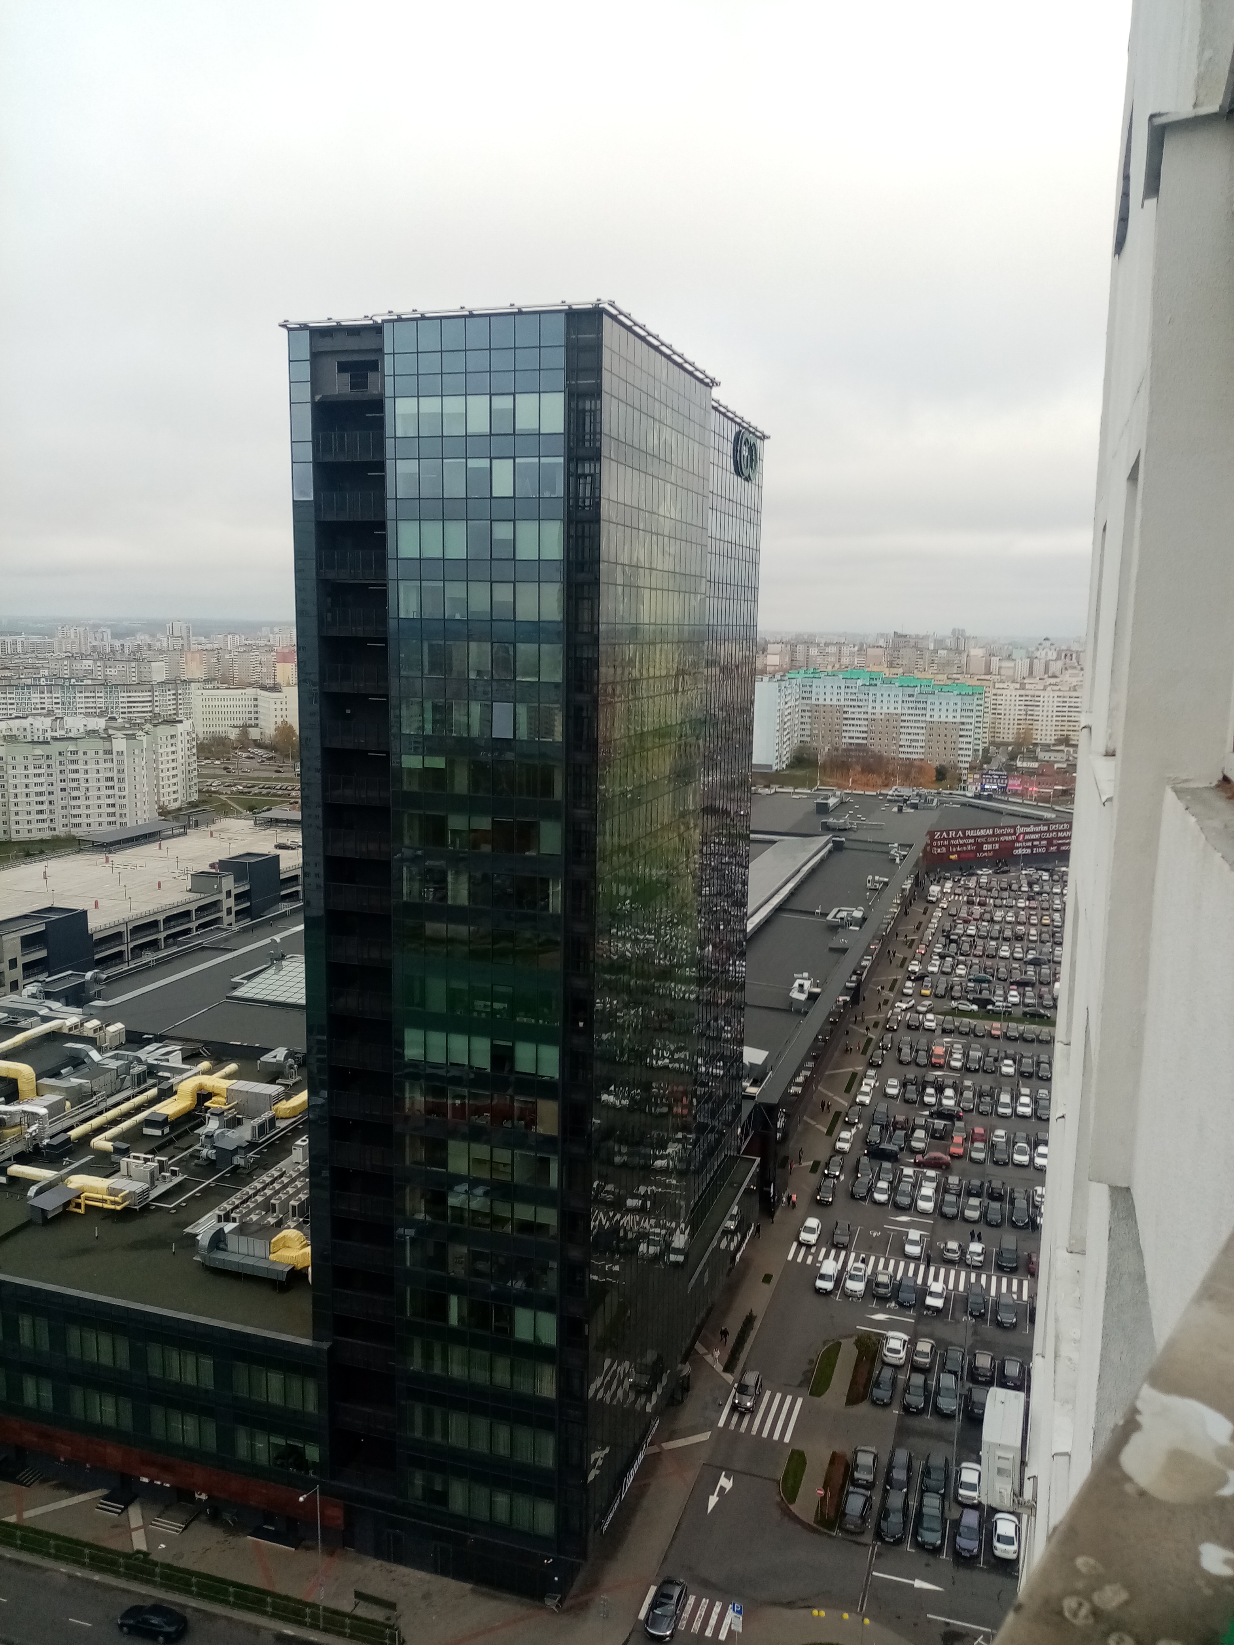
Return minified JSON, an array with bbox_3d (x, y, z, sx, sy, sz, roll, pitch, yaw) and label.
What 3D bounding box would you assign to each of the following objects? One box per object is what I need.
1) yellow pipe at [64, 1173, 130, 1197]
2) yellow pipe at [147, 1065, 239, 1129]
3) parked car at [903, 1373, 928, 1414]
[{"bbox_3d":[-44.038,30.670,104.107,5.100,1.200,1.900,4,10,18],"label":"yellow pipe"},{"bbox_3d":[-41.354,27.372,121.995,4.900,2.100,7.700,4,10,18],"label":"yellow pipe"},{"bbox_3d":[25.312,48.145,104.623,1.820,1.500,4.500,4,10,18],"label":"parked car"}]

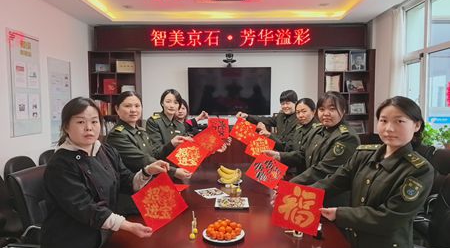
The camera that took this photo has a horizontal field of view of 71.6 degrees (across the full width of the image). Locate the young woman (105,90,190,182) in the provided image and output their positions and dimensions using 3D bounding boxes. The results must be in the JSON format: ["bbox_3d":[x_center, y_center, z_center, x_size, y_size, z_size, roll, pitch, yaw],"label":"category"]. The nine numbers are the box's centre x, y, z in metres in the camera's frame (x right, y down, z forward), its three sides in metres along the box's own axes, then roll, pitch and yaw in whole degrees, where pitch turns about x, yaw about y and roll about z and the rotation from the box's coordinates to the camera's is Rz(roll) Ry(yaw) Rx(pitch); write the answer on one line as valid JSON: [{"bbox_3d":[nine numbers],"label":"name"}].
[{"bbox_3d":[-0.580,0.556,2.313,0.550,1.620,0.520,3,4,44],"label":"young woman"}]

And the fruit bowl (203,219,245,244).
[{"bbox_3d":[-0.005,0.600,1.758,0.238,0.092,0.238,0,3,0],"label":"fruit bowl"}]

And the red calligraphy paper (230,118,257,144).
[{"bbox_3d":[0.196,0.079,3.300,0.212,0.212,0.012,27,-7,7],"label":"red calligraphy paper"}]

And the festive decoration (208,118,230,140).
[{"bbox_3d":[-0.068,0.052,3.400,0.216,0.216,0.012,2,-9,-1],"label":"festive decoration"}]

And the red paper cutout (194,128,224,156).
[{"bbox_3d":[-0.148,0.166,2.800,0.222,0.222,0.012,-35,-13,-13],"label":"red paper cutout"}]

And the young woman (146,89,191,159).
[{"bbox_3d":[-0.470,0.520,2.812,0.520,1.640,0.520,-2,4,-37],"label":"young woman"}]

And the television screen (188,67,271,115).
[{"bbox_3d":[0.083,-0.560,5.400,1.435,0.830,0.070,0,3,2],"label":"television screen"}]

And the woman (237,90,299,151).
[{"bbox_3d":[0.480,0.491,3.151,0.550,1.650,0.500,2,4,37],"label":"woman"}]

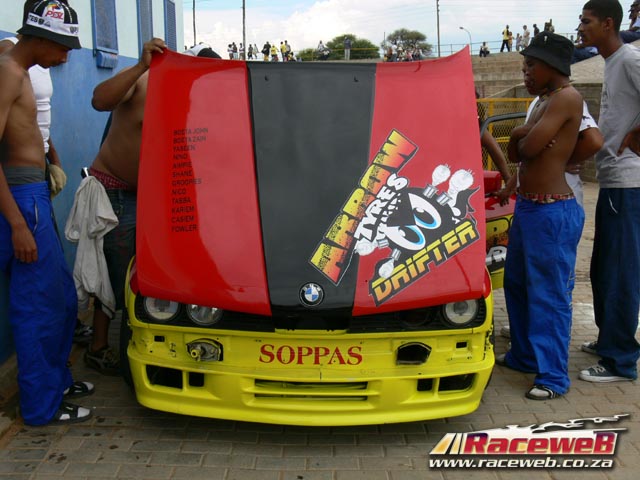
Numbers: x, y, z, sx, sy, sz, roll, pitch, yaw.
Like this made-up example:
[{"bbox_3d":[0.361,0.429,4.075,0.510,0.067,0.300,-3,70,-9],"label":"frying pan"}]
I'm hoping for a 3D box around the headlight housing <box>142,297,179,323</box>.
[{"bbox_3d":[-0.659,0.273,3.080,0.150,0.150,0.100,0,11,0],"label":"headlight housing"}]

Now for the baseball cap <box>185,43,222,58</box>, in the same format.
[{"bbox_3d":[-0.566,-0.869,3.500,0.250,0.130,0.170,10,15,39],"label":"baseball cap"}]

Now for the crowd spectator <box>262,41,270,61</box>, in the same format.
[{"bbox_3d":[-4.051,-14.237,56.000,0.550,1.700,0.400,0,11,0],"label":"crowd spectator"}]

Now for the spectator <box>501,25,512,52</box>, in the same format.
[{"bbox_3d":[11.853,-12.794,47.000,0.420,1.720,0.500,6,13,25],"label":"spectator"}]

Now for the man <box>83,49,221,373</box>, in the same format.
[{"bbox_3d":[-0.820,-0.140,3.620,0.580,1.620,0.550,7,13,31],"label":"man"}]

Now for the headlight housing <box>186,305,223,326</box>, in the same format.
[{"bbox_3d":[-0.476,0.288,3.070,0.150,0.150,0.100,0,11,0],"label":"headlight housing"}]

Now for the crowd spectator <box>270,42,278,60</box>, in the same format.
[{"bbox_3d":[-3.446,-14.047,56.000,0.500,1.620,0.380,0,11,0],"label":"crowd spectator"}]

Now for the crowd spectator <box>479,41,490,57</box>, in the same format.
[{"bbox_3d":[10.233,-11.850,46.000,0.550,1.000,0.600,2,11,6],"label":"crowd spectator"}]

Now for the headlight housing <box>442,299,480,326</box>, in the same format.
[{"bbox_3d":[0.589,0.289,3.080,0.150,0.150,0.100,0,11,0],"label":"headlight housing"}]

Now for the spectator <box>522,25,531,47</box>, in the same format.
[{"bbox_3d":[13.124,-12.807,47.000,0.420,1.680,0.480,-6,13,-31],"label":"spectator"}]

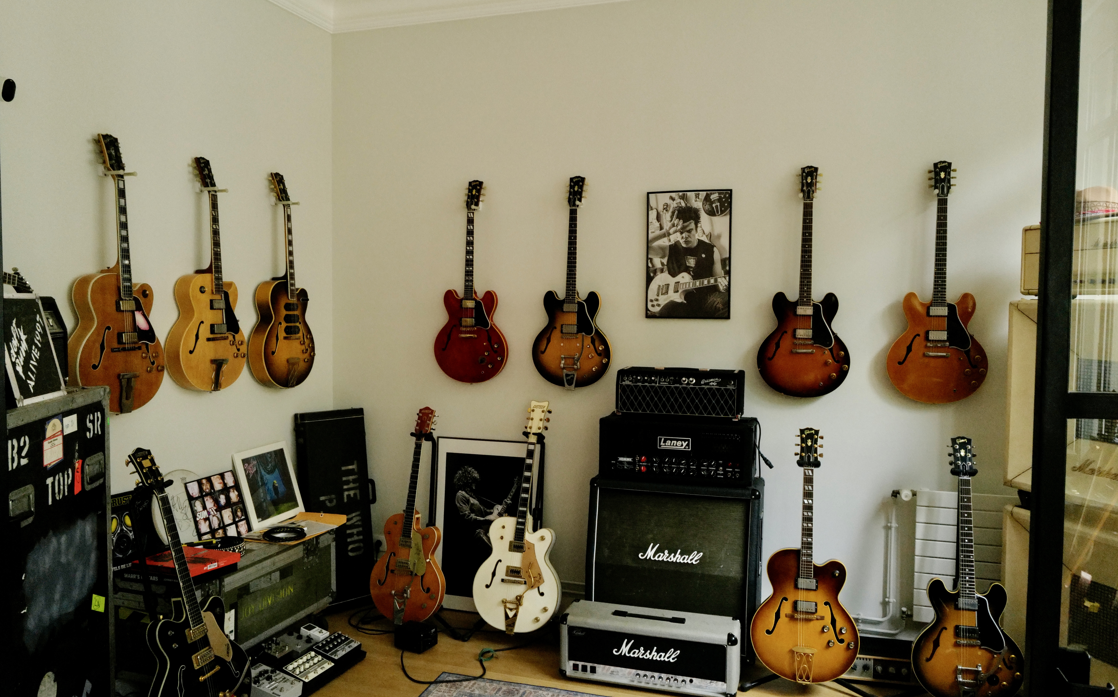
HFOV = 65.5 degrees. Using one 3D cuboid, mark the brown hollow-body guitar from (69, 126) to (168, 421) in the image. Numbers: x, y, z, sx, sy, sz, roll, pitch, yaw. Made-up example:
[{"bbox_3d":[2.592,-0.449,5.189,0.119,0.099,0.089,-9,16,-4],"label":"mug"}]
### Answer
[{"bbox_3d":[-1.685,-0.278,3.320,0.140,1.065,0.425,1,3,18],"label":"brown hollow-body guitar"}]

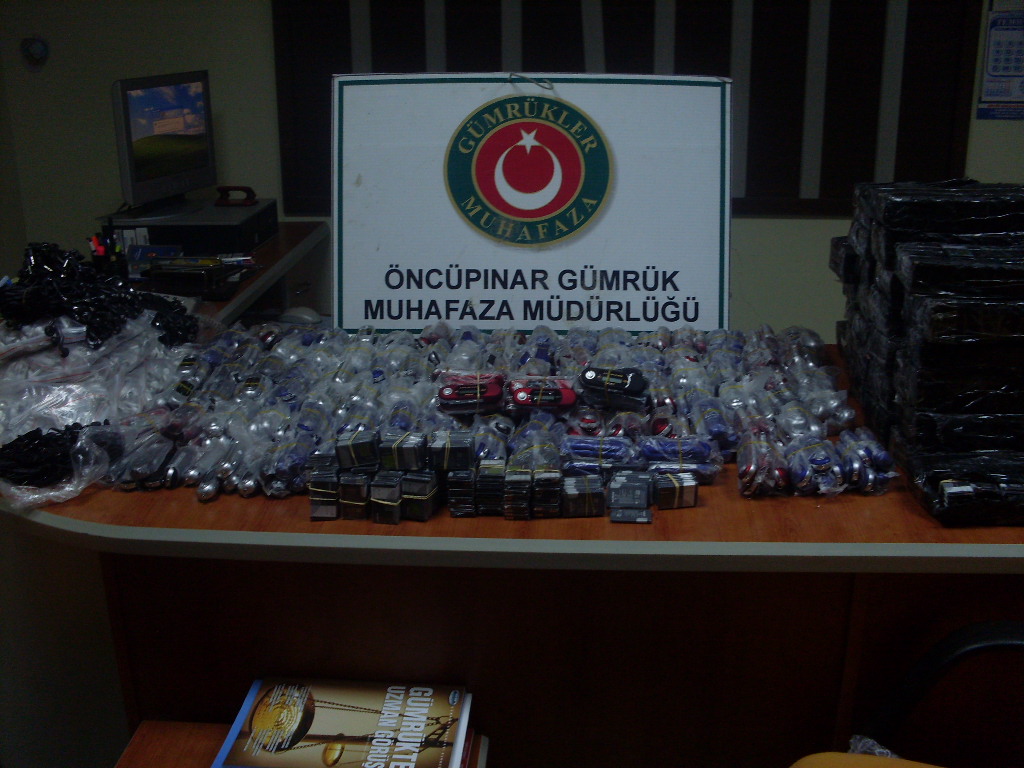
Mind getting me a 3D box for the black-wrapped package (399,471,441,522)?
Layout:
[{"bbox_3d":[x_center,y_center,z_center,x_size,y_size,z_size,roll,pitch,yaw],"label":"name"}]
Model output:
[{"bbox_3d":[-0.121,0.145,1.476,0.035,0.053,0.052,3,18,11],"label":"black-wrapped package"}]

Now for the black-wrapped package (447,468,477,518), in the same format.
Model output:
[{"bbox_3d":[-0.064,0.142,1.486,0.034,0.053,0.052,0,18,0],"label":"black-wrapped package"}]

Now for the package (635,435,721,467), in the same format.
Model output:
[{"bbox_3d":[0.220,0.088,1.494,0.103,0.027,0.050,0,16,0],"label":"package"}]

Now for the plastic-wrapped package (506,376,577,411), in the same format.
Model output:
[{"bbox_3d":[0.044,0.014,1.686,0.100,0.040,0.053,0,18,0],"label":"plastic-wrapped package"}]

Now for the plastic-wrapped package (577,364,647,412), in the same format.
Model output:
[{"bbox_3d":[0.149,0.006,1.675,0.104,0.054,0.060,1,16,5],"label":"plastic-wrapped package"}]

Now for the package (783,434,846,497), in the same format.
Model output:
[{"bbox_3d":[0.401,0.107,1.498,0.075,0.048,0.095,3,16,12],"label":"package"}]

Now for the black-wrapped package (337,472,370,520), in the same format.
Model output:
[{"bbox_3d":[-0.204,0.145,1.483,0.034,0.051,0.052,0,18,3],"label":"black-wrapped package"}]

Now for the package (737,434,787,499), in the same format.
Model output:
[{"bbox_3d":[0.330,0.107,1.488,0.061,0.055,0.095,3,16,10],"label":"package"}]

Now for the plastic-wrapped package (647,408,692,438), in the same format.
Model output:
[{"bbox_3d":[0.230,0.067,1.647,0.057,0.042,0.090,2,16,6],"label":"plastic-wrapped package"}]

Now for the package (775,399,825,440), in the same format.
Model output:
[{"bbox_3d":[0.444,0.058,1.747,0.068,0.043,0.088,0,18,2],"label":"package"}]

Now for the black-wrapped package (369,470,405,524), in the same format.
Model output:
[{"bbox_3d":[-0.160,0.148,1.470,0.034,0.053,0.053,1,18,5],"label":"black-wrapped package"}]

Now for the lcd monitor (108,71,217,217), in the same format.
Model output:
[{"bbox_3d":[-1.077,-0.749,3.477,0.190,0.415,0.385,7,17,23],"label":"lcd monitor"}]

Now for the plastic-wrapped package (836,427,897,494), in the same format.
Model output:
[{"bbox_3d":[0.472,0.101,1.502,0.062,0.058,0.095,3,16,11],"label":"plastic-wrapped package"}]

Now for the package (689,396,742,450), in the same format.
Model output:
[{"bbox_3d":[0.302,0.060,1.689,0.066,0.048,0.090,0,18,0],"label":"package"}]

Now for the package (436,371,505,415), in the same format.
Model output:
[{"bbox_3d":[-0.060,0.012,1.663,0.098,0.050,0.060,0,16,0],"label":"package"}]

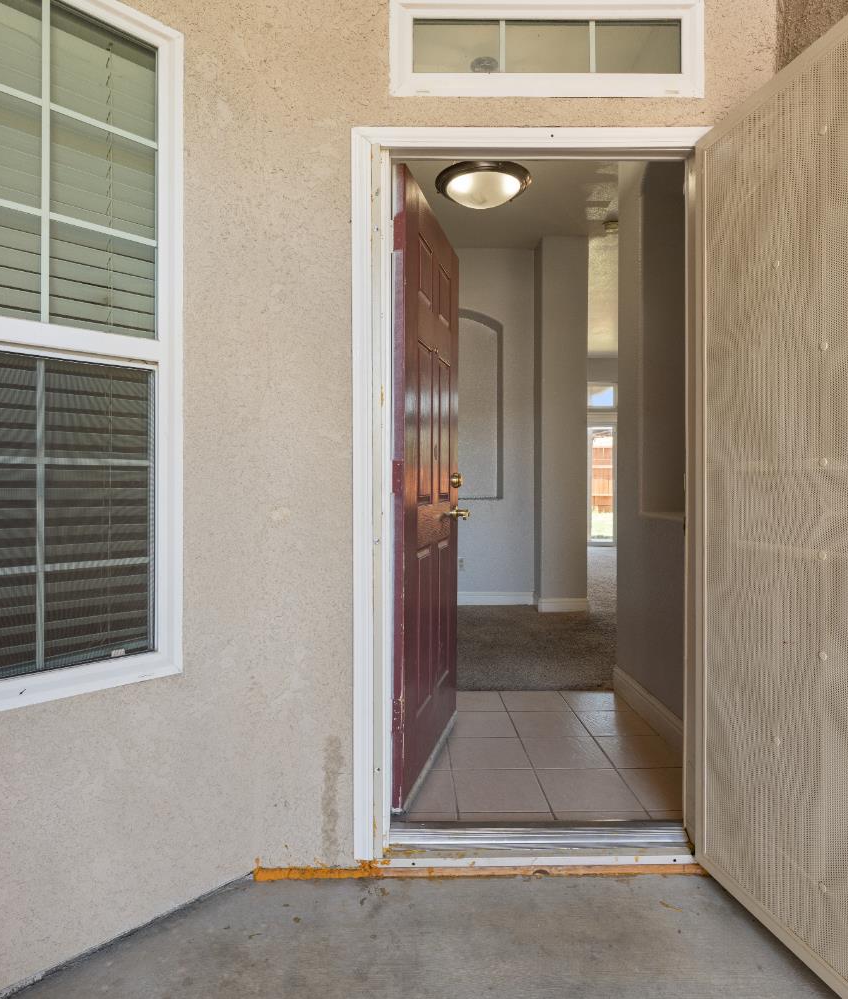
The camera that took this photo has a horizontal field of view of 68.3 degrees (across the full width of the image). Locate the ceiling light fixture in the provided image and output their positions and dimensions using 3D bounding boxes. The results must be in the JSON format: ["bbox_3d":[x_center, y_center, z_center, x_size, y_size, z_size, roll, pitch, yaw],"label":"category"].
[{"bbox_3d":[0.415,-2.140,4.300,0.670,0.170,0.670,0,0,0],"label":"ceiling light fixture"}]

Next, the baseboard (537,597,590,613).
[{"bbox_3d":[1.220,0.920,5.460,0.450,0.125,0.020,0,0,-1],"label":"baseboard"}]

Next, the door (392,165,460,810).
[{"bbox_3d":[0.024,-0.045,2.395,0.045,2.030,0.900,0,0,14],"label":"door"}]

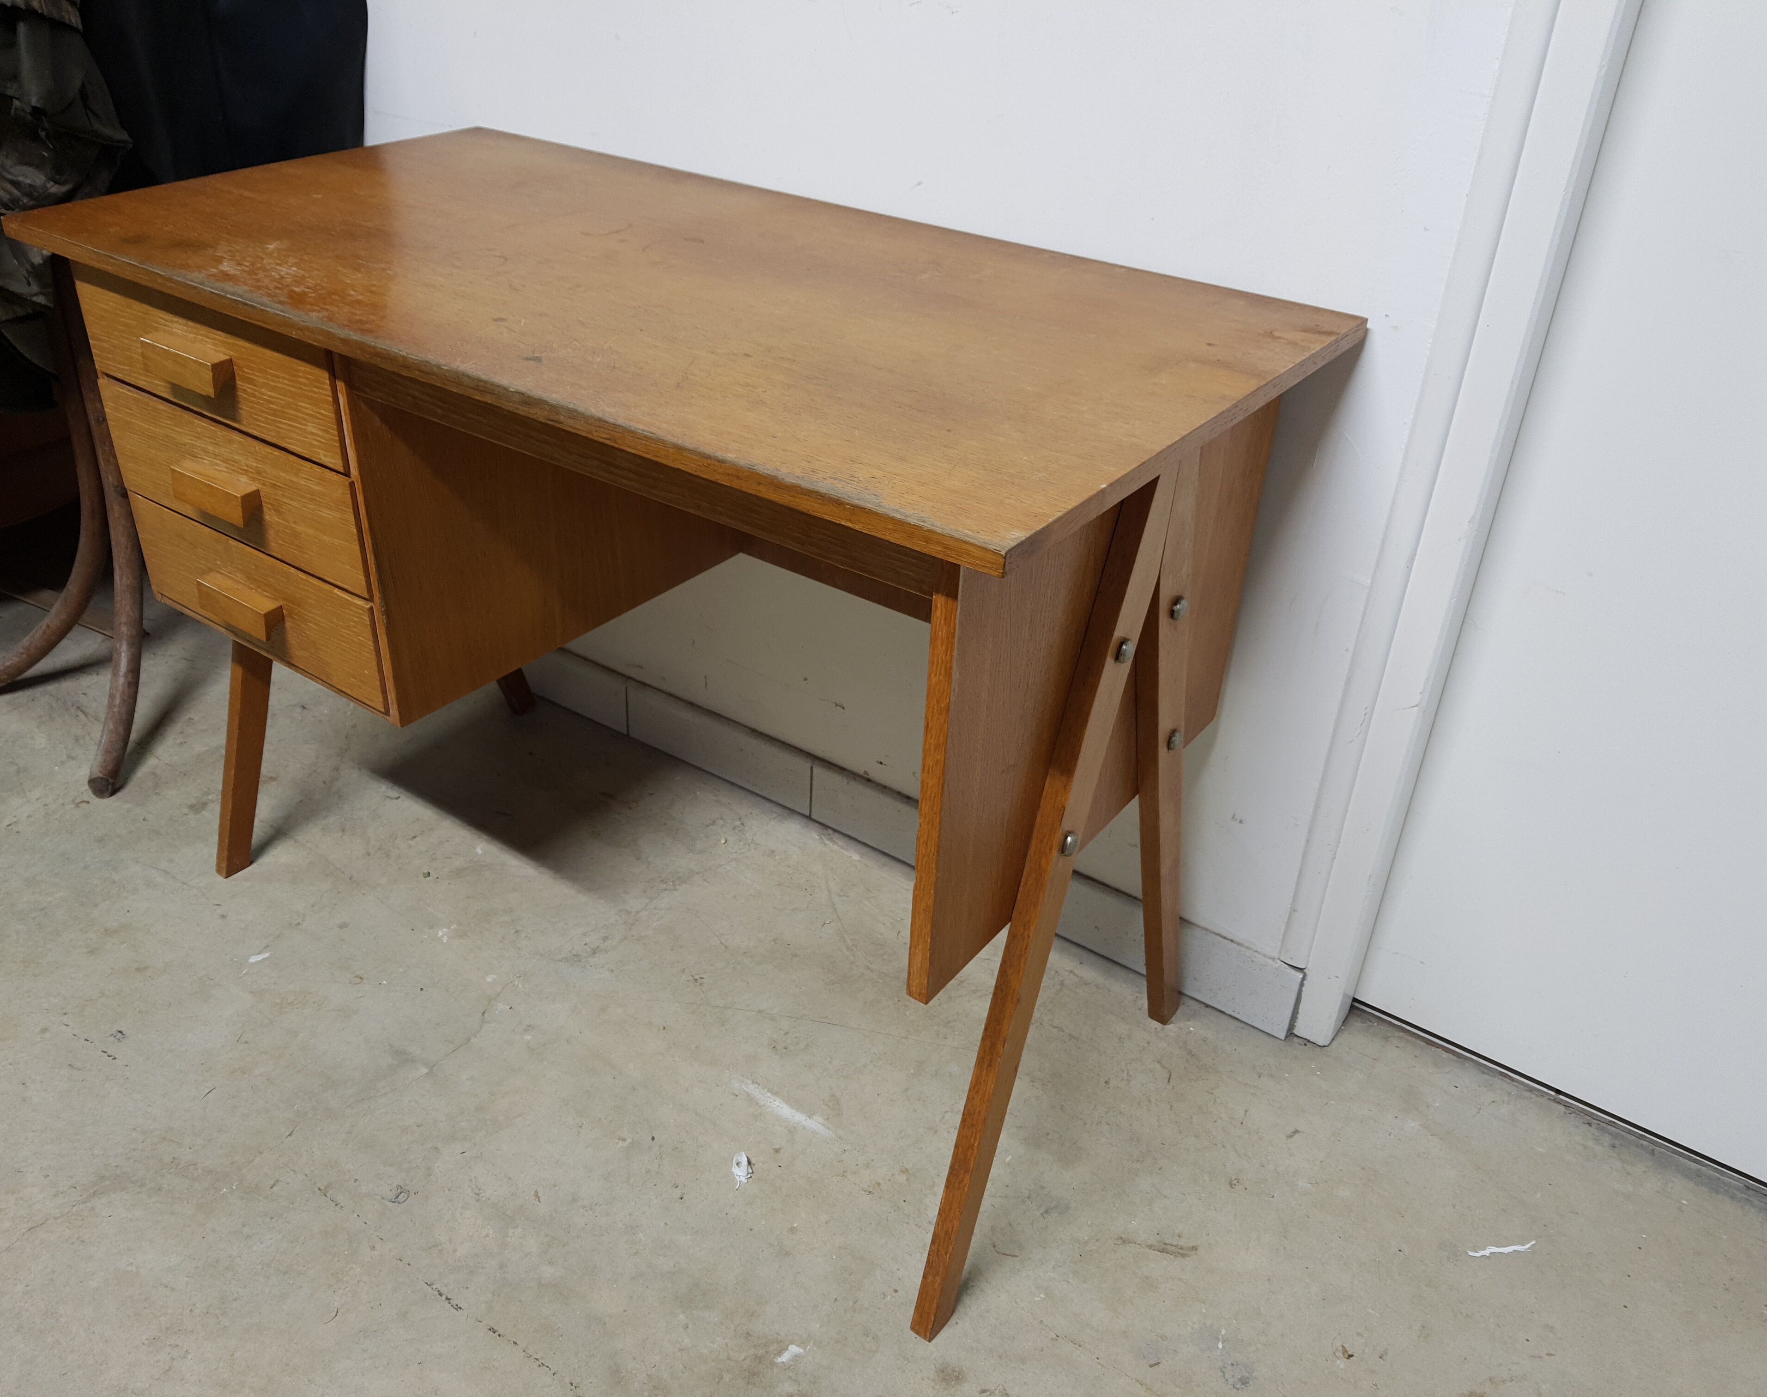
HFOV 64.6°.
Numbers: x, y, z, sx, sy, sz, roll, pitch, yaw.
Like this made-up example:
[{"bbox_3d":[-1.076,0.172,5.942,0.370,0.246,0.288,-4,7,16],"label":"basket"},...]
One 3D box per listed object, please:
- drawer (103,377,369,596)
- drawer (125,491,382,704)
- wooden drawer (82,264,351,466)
[{"bbox_3d":[-0.460,-0.268,1.355,0.365,0.110,0.421,22,38,29],"label":"drawer"},{"bbox_3d":[-0.467,-0.171,1.420,0.364,0.114,0.421,22,38,29],"label":"drawer"},{"bbox_3d":[-0.455,-0.363,1.294,0.364,0.109,0.421,22,38,29],"label":"wooden drawer"}]

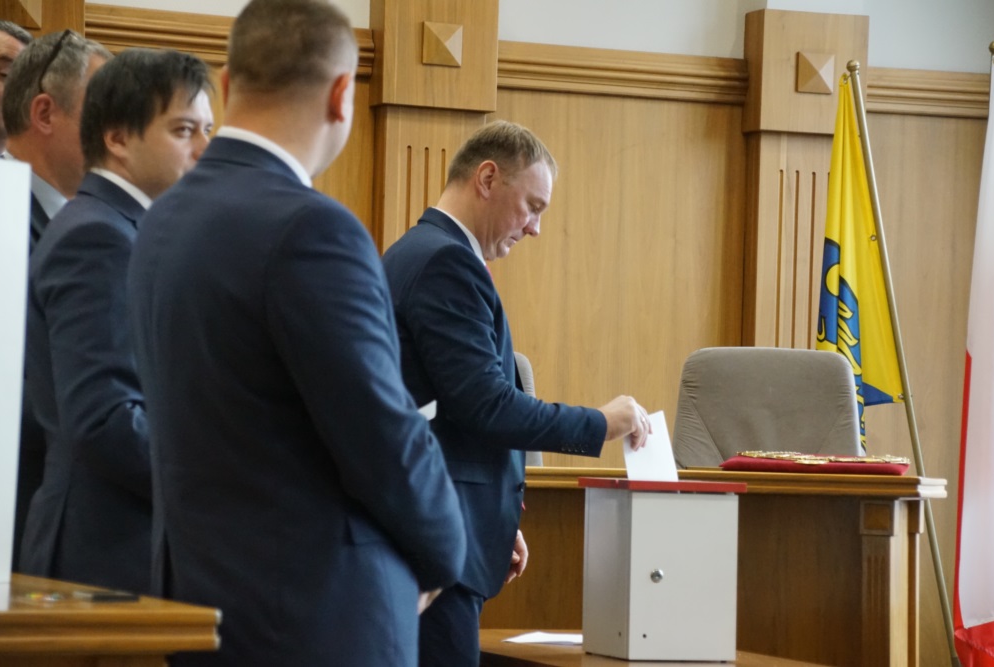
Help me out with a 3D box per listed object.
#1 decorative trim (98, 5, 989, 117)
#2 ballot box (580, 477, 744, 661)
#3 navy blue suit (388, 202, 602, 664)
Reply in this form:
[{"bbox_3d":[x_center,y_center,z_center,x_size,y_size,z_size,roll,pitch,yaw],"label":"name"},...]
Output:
[{"bbox_3d":[0.201,-0.790,9.064,2.897,0.137,0.080,2,-2,-23],"label":"decorative trim"},{"bbox_3d":[0.314,0.449,5.943,0.249,0.334,0.215,2,-2,-25],"label":"ballot box"},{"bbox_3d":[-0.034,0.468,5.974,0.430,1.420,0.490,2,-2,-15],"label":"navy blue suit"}]

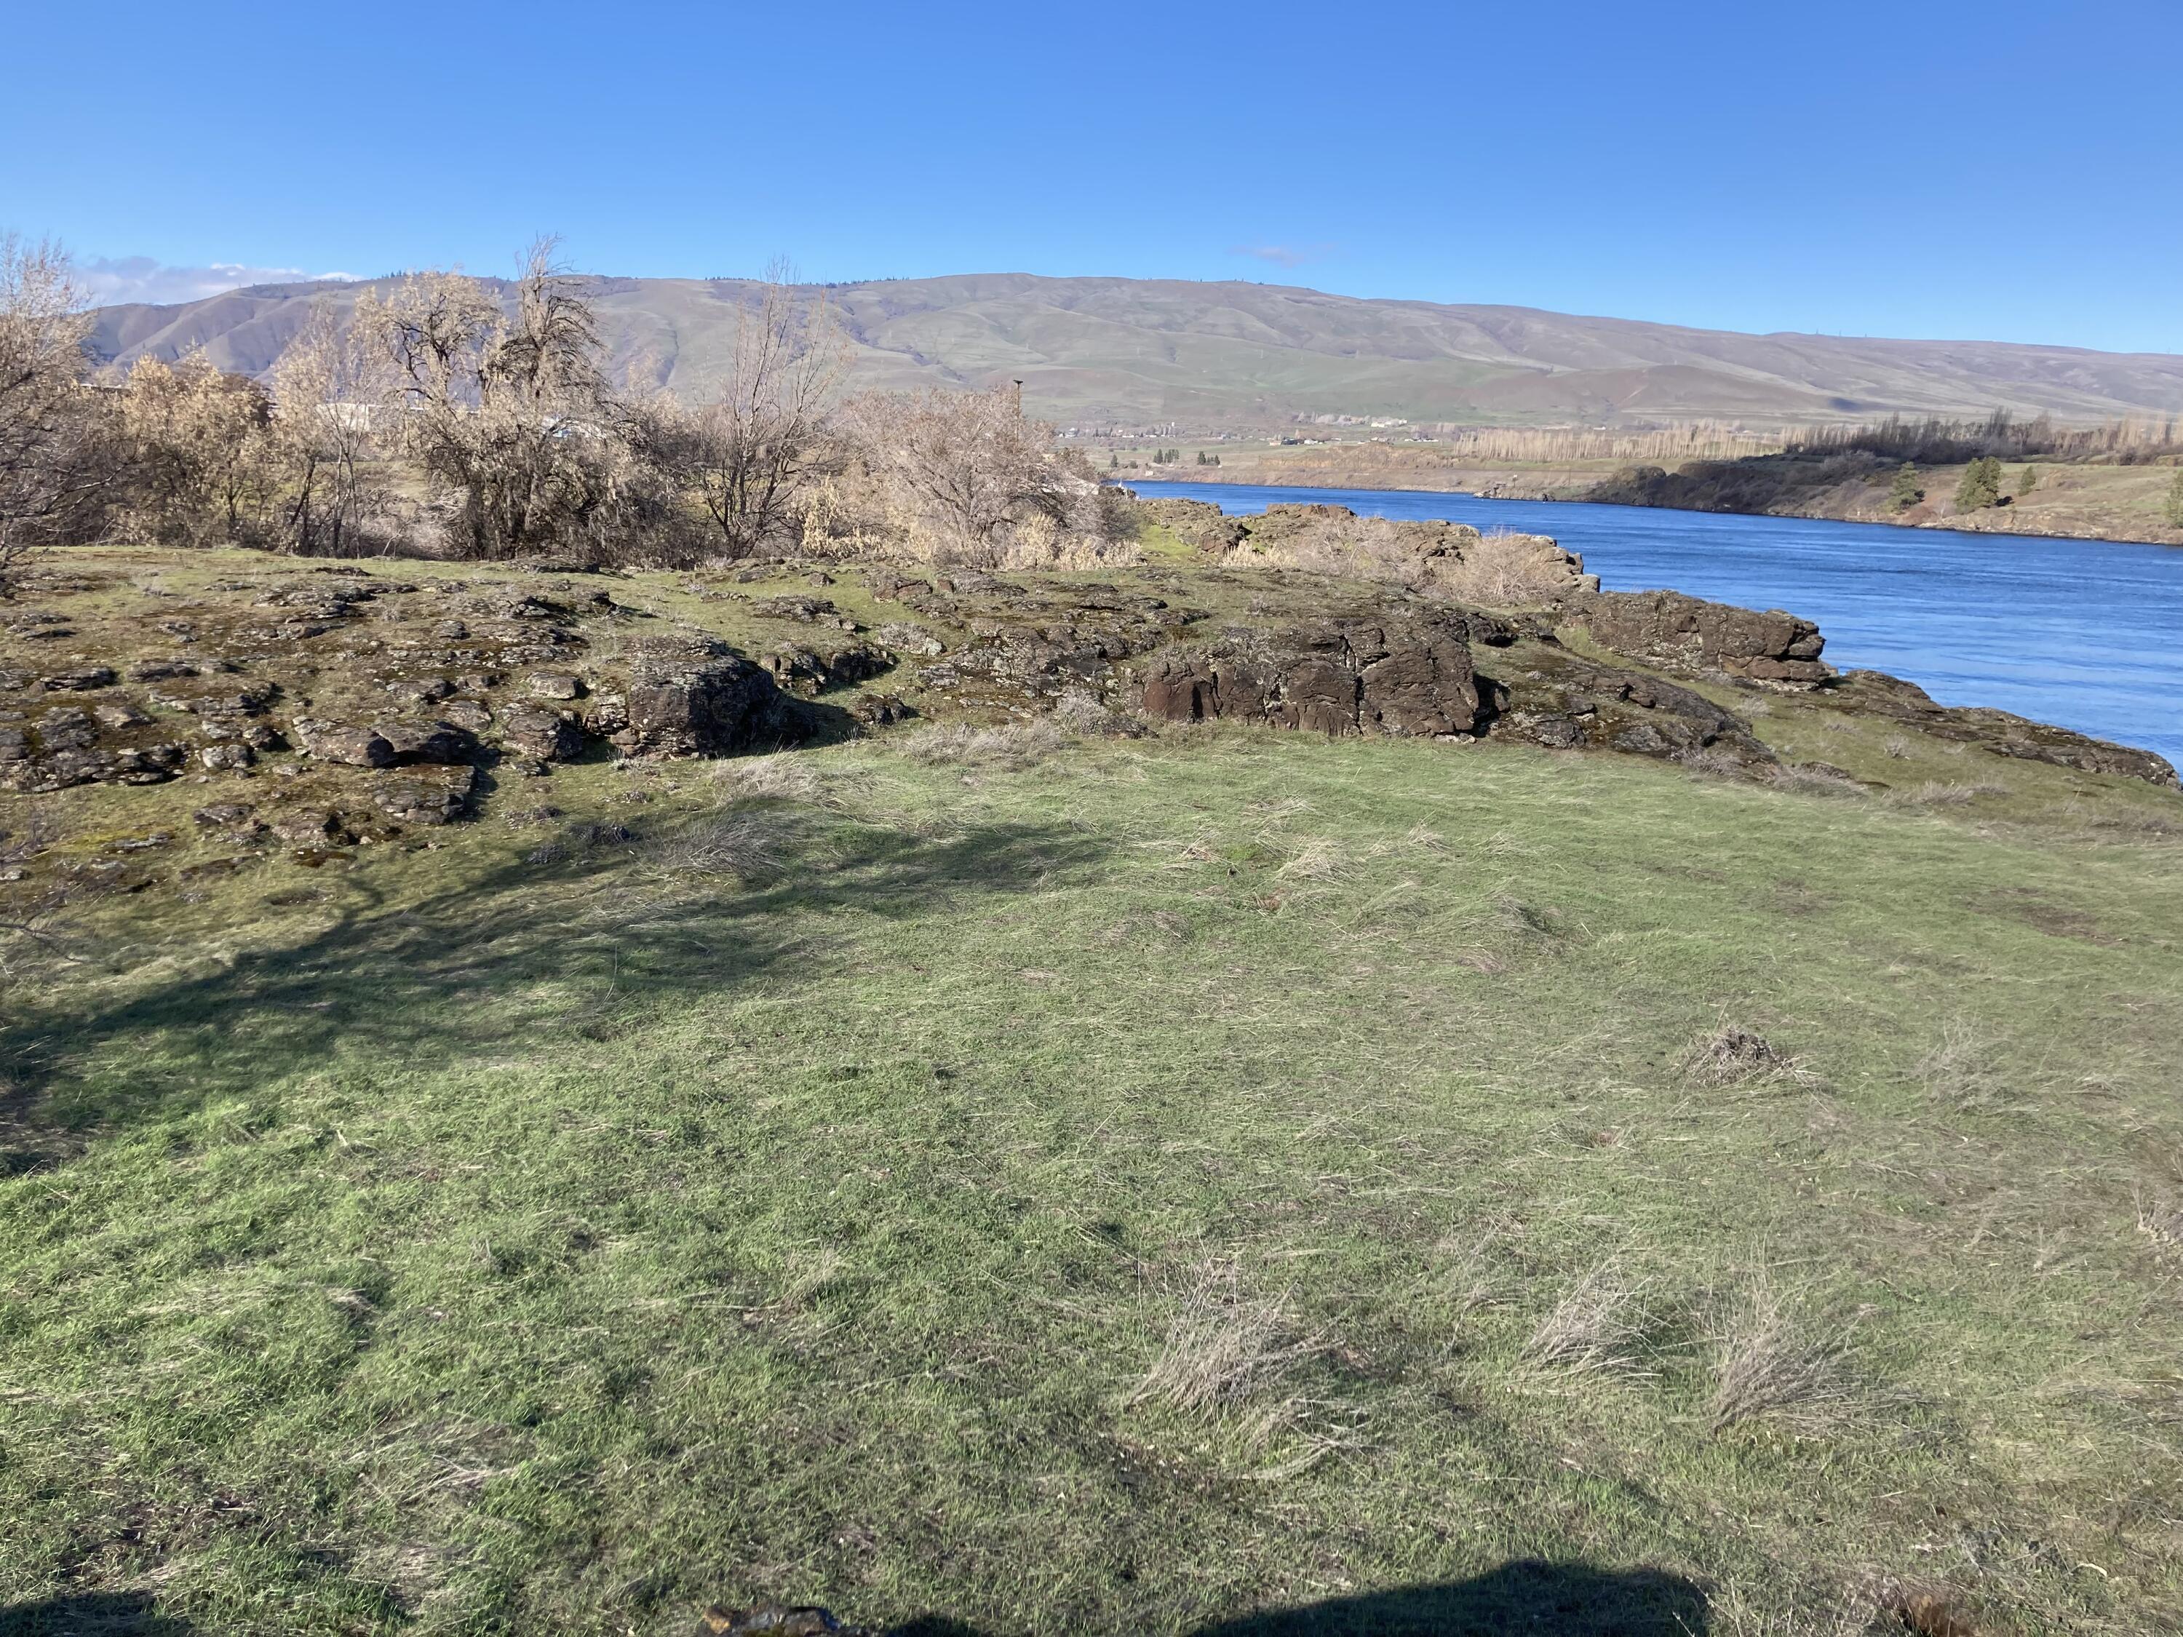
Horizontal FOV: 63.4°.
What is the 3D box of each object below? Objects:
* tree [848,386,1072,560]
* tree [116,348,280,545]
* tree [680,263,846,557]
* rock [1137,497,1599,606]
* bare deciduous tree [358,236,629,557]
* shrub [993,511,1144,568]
[{"bbox_3d":[-2.805,-7.475,38.174,5.101,3.728,4.591,-1,12,-4],"label":"tree"},{"bbox_3d":[-18.367,-7.659,36.418,2.925,4.086,2.633,-6,13,-26],"label":"tree"},{"bbox_3d":[-6.842,-8.457,36.931,3.466,6.121,3.119,-2,12,-10],"label":"tree"},{"bbox_3d":[6.062,-5.949,38.598,8.984,1.919,4.800,5,13,23],"label":"rock"},{"bbox_3d":[-12.268,-8.585,36.552,5.084,6.459,4.576,-4,12,-18],"label":"bare deciduous tree"},{"bbox_3d":[-0.492,-5.784,36.542,3.452,1.249,2.034,0,12,-1],"label":"shrub"}]

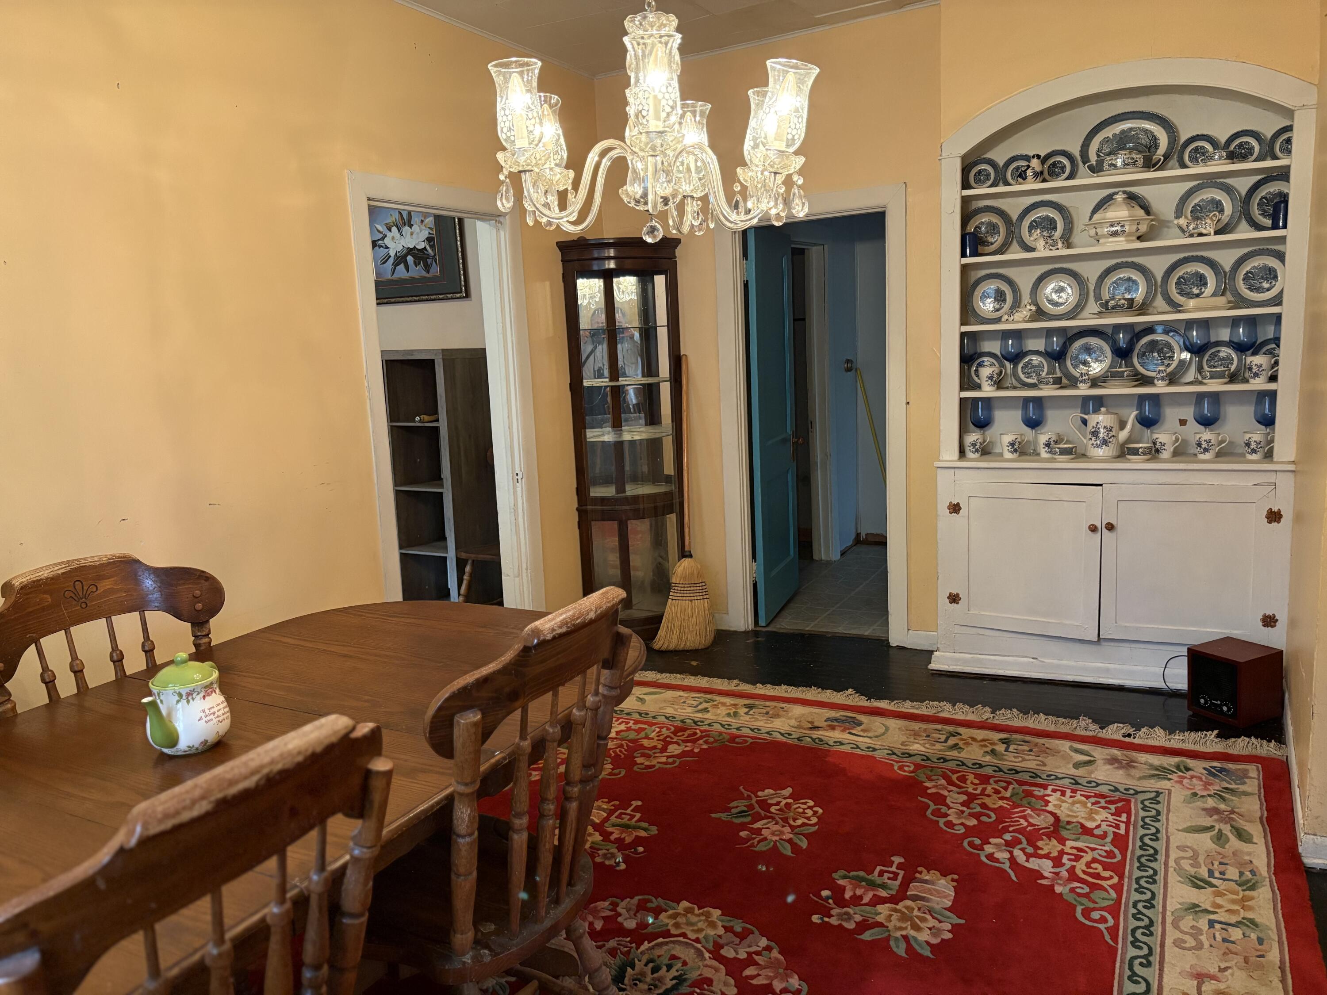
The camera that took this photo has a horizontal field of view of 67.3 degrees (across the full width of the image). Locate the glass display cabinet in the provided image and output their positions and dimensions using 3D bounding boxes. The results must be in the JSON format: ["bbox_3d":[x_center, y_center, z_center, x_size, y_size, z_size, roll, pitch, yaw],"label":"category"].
[{"bbox_3d":[-0.200,-0.296,5.184,0.625,2.012,0.390,-5,9,-16],"label":"glass display cabinet"}]

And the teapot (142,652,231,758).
[{"bbox_3d":[-0.883,0.373,1.849,0.148,0.174,0.230,-1,8,7],"label":"teapot"}]

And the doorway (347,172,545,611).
[{"bbox_3d":[-0.936,-0.216,4.347,0.170,2.155,1.052,2,9,29],"label":"doorway"}]

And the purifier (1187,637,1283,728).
[{"bbox_3d":[2.143,0.690,3.738,0.226,0.255,0.220,-7,9,-26],"label":"purifier"}]

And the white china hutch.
[{"bbox_3d":[1.802,-0.433,4.069,1.344,2.417,0.330,2,9,29],"label":"white china hutch"}]

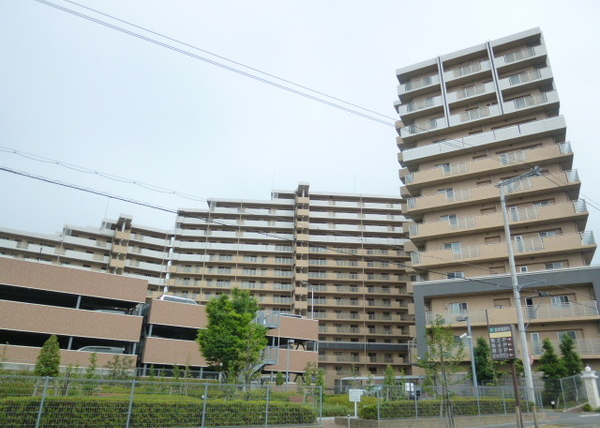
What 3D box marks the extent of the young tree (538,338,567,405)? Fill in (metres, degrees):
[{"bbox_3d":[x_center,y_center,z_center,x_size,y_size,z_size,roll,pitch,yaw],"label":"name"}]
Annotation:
[{"bbox_3d":[17.141,10.498,27.619,1.600,4.300,1.600,16,-27,-32],"label":"young tree"}]

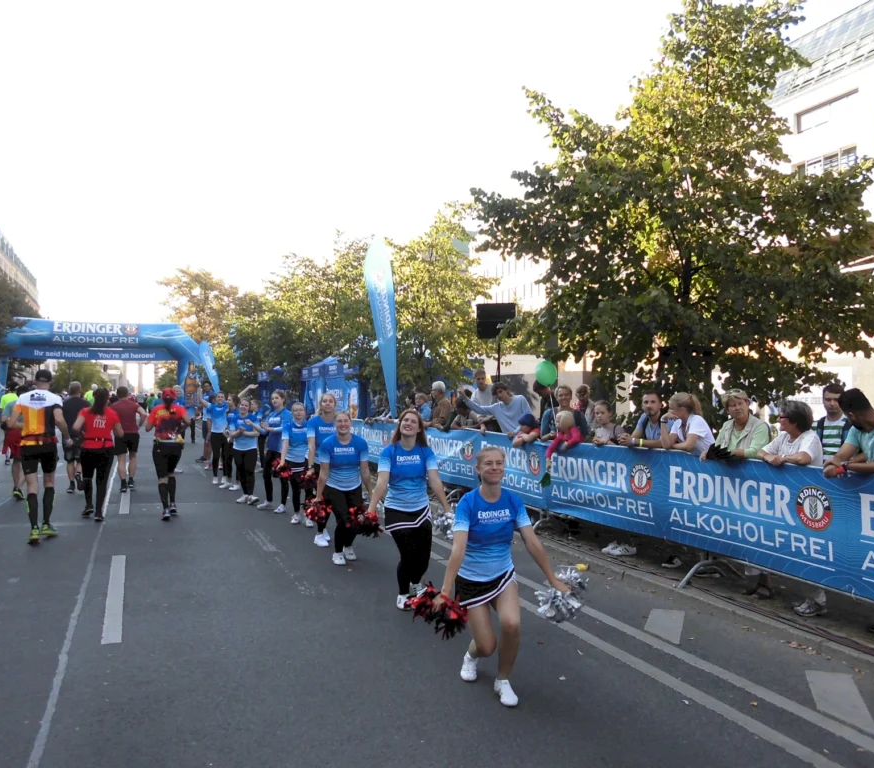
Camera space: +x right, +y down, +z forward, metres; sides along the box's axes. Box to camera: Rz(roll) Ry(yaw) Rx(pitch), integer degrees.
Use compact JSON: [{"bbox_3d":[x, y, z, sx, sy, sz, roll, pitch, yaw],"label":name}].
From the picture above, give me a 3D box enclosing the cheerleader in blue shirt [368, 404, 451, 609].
[{"bbox_3d":[-0.210,0.930,5.880,0.650,1.510,0.520,0,-1,-2],"label":"cheerleader in blue shirt"}]

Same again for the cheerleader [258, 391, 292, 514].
[{"bbox_3d":[-2.299,0.931,10.835,0.450,1.679,0.430,0,-2,38],"label":"cheerleader"}]

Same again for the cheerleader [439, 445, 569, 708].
[{"bbox_3d":[0.353,0.993,4.101,0.680,1.318,0.620,1,-1,-1],"label":"cheerleader"}]

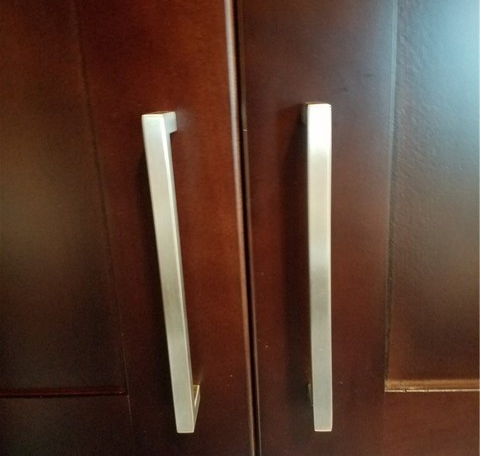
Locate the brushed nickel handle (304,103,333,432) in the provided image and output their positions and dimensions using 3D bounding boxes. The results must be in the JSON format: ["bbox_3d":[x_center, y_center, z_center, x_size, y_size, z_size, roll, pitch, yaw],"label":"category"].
[{"bbox_3d":[0.040,0.023,0.246,0.010,0.168,0.029,-2,16,4],"label":"brushed nickel handle"}]

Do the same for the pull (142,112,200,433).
[{"bbox_3d":[-0.033,0.026,0.252,0.010,0.168,0.029,-2,16,4],"label":"pull"}]

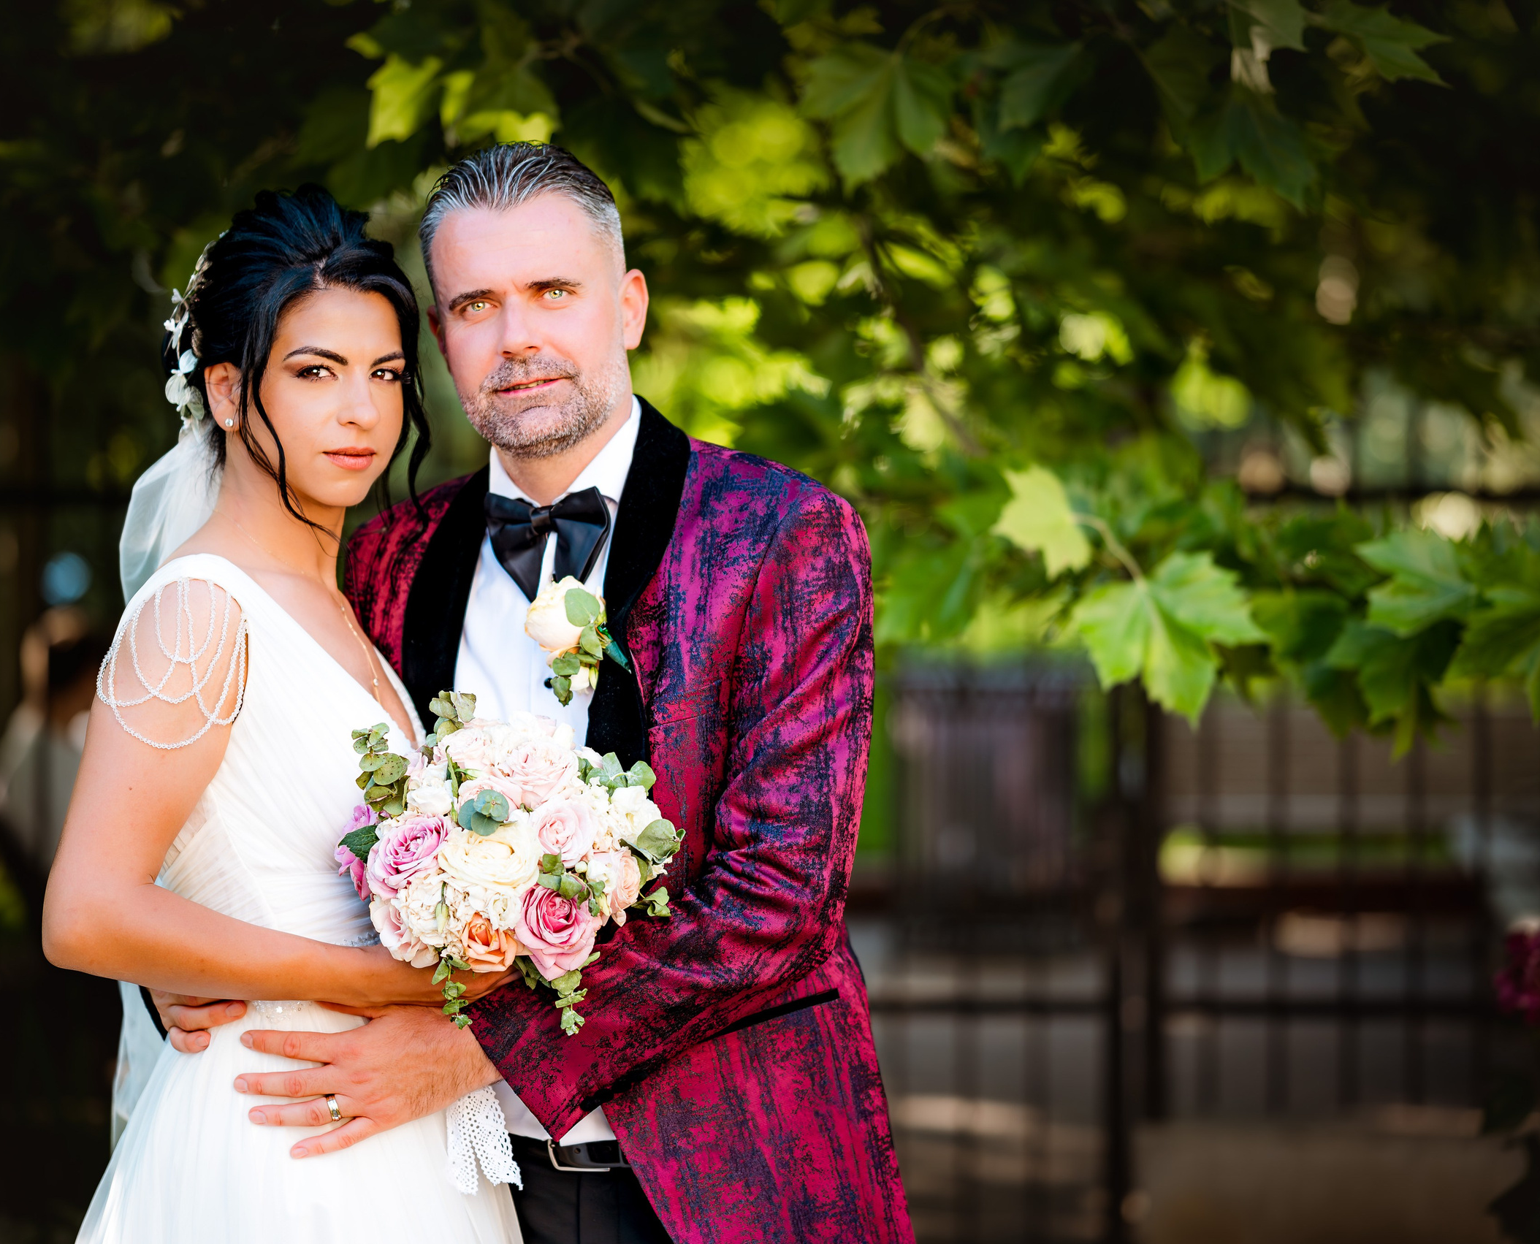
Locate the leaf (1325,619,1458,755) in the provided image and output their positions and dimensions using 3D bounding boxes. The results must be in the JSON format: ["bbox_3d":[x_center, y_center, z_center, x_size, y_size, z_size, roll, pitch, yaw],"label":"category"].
[{"bbox_3d":[0.616,0.064,4.370,0.130,0.127,0.070,0,-25,0],"label":"leaf"}]

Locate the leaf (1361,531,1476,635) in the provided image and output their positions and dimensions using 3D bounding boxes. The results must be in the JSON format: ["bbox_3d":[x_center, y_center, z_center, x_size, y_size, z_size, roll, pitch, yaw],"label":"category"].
[{"bbox_3d":[0.636,-0.039,4.330,0.111,0.096,0.065,0,-30,10],"label":"leaf"}]

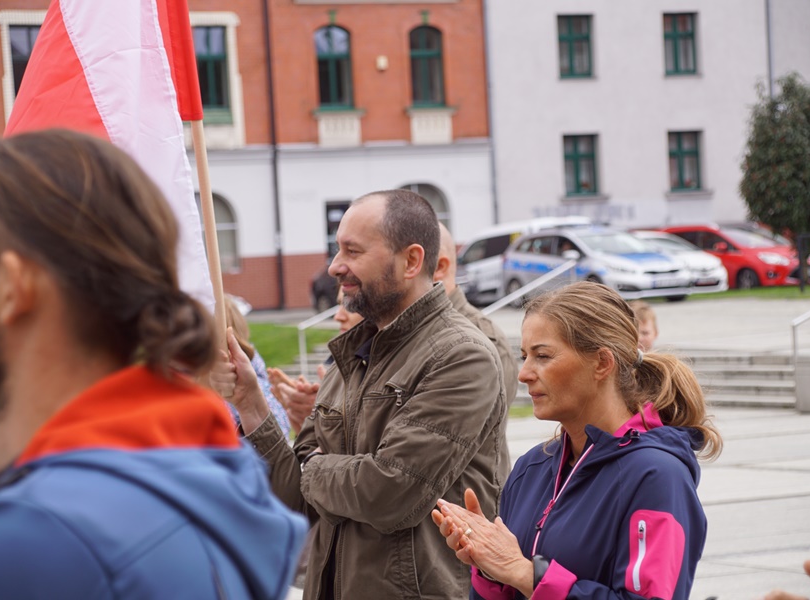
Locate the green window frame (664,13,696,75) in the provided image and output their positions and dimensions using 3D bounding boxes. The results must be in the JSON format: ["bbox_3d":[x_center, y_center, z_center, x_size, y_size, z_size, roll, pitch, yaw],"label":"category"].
[{"bbox_3d":[7.393,-6.883,75.273,1.020,1.620,0.140,-3,1,-27],"label":"green window frame"}]

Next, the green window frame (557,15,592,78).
[{"bbox_3d":[4.494,-6.655,73.793,1.020,1.620,0.140,-3,1,-27],"label":"green window frame"}]

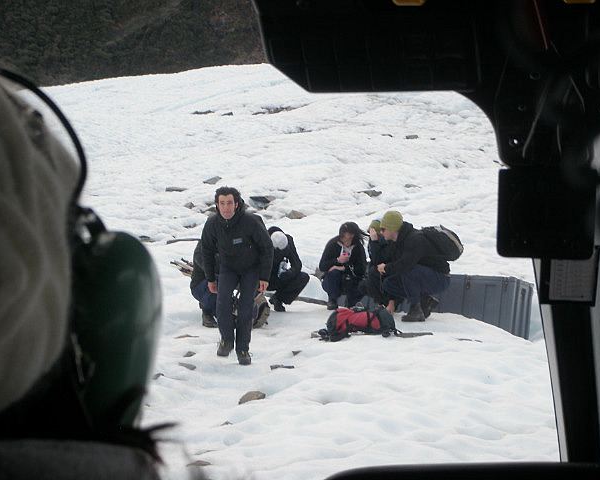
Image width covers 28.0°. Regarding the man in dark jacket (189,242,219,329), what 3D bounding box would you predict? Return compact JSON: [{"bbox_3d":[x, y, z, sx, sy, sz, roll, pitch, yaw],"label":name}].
[{"bbox_3d":[-0.810,0.378,12.100,0.720,1.000,0.550,2,3,34],"label":"man in dark jacket"}]

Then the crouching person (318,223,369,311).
[{"bbox_3d":[0.456,0.278,12.600,0.560,0.930,0.660,0,3,-3],"label":"crouching person"}]

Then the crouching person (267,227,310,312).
[{"bbox_3d":[-0.174,0.312,12.700,0.550,0.920,0.680,-2,3,-30],"label":"crouching person"}]

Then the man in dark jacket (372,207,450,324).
[{"bbox_3d":[1.133,0.267,12.100,0.800,1.100,0.580,-1,3,-21],"label":"man in dark jacket"}]

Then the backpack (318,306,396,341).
[{"bbox_3d":[0.562,0.826,11.750,0.730,0.320,0.370,-3,22,-10],"label":"backpack"}]

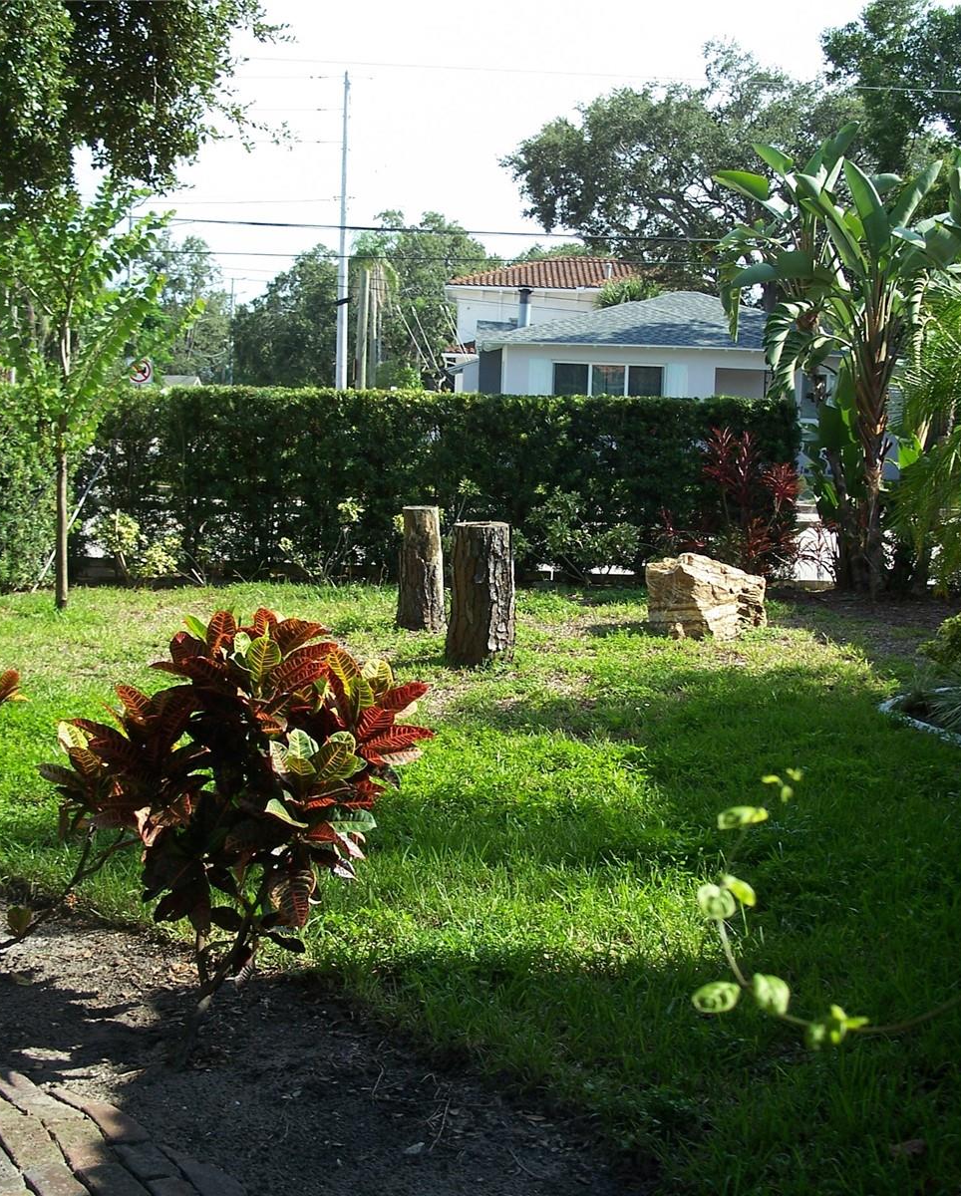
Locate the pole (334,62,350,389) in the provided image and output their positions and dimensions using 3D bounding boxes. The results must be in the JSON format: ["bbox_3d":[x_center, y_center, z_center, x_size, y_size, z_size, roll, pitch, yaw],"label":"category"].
[{"bbox_3d":[-4.036,-9.817,50.367,0.340,11.233,0.340,1,6,0],"label":"pole"}]

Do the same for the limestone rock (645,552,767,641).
[{"bbox_3d":[1.583,-0.046,11.963,0.848,0.548,0.650,2,7,0],"label":"limestone rock"}]

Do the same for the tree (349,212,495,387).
[{"bbox_3d":[-2.091,-9.835,61.525,5.306,8.010,5.500,2,7,0],"label":"tree"}]

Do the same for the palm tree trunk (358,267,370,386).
[{"bbox_3d":[-3.396,-7.060,49.690,0.363,5.227,0.350,2,7,0],"label":"palm tree trunk"}]

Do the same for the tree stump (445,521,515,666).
[{"bbox_3d":[-0.001,-0.033,10.833,0.430,0.876,0.430,1,6,0],"label":"tree stump"}]

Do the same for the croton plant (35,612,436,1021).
[{"bbox_3d":[-0.589,0.558,4.135,0.946,1.074,0.850,2,7,0],"label":"croton plant"}]

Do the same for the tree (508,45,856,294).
[{"bbox_3d":[6.903,-10.897,54.264,12.200,13.075,11.500,1,6,0],"label":"tree"}]

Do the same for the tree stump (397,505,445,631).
[{"bbox_3d":[-0.412,-0.220,11.757,0.310,0.824,0.310,2,7,0],"label":"tree stump"}]

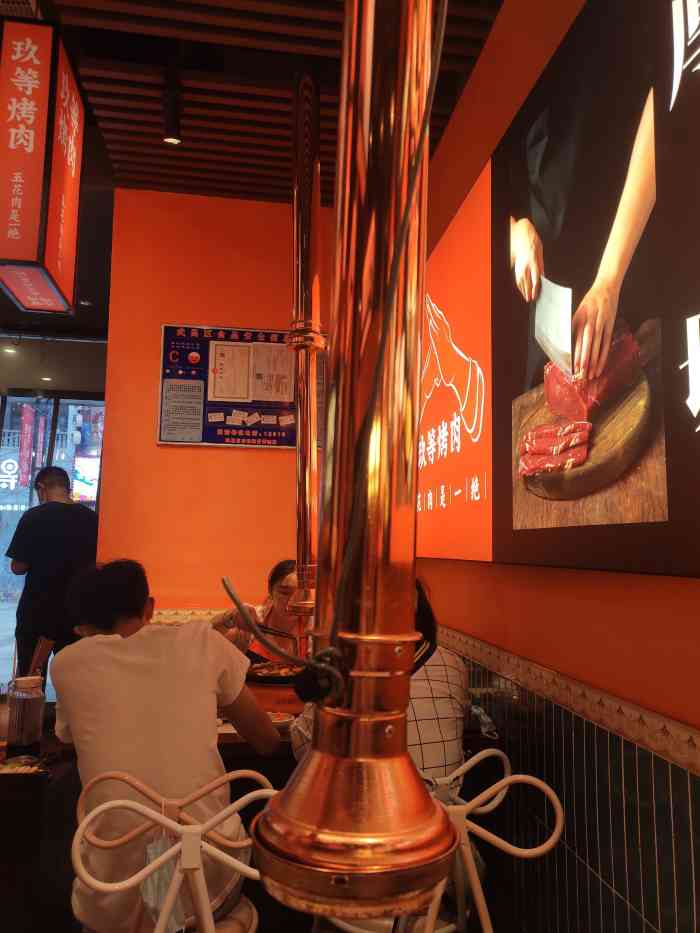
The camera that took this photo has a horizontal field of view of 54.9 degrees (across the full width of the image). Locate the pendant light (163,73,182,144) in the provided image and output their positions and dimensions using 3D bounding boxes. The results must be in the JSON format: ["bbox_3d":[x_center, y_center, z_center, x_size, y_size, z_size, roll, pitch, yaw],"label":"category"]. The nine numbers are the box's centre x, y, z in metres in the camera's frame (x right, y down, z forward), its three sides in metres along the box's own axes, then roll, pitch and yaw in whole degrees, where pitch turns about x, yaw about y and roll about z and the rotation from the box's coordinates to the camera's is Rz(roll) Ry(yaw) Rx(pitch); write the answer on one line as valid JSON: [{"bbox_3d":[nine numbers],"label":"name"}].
[{"bbox_3d":[-0.665,-1.353,2.525,0.066,0.298,0.066,1,-7,-9],"label":"pendant light"}]

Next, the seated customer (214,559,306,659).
[{"bbox_3d":[-0.262,0.973,2.738,0.580,1.180,0.750,1,-7,-2],"label":"seated customer"}]

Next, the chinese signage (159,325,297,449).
[{"bbox_3d":[-0.503,-0.399,3.403,0.900,0.600,0.025,1,-7,-9],"label":"chinese signage"}]

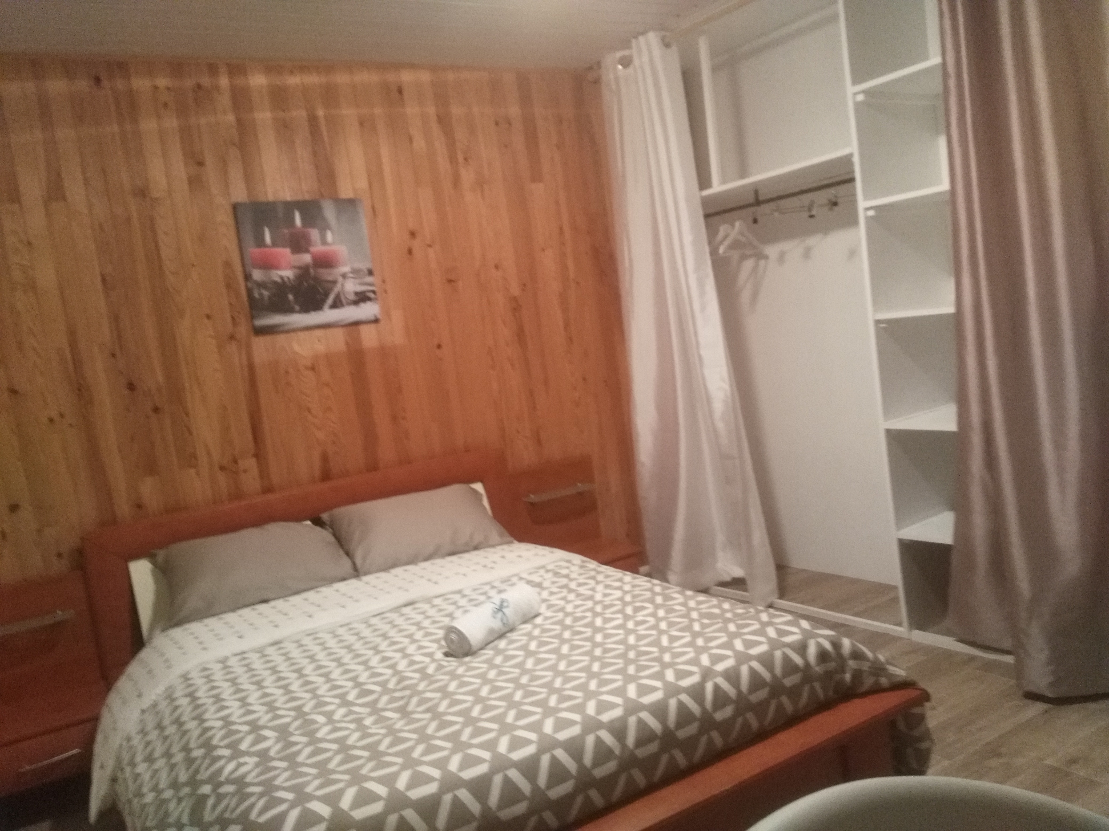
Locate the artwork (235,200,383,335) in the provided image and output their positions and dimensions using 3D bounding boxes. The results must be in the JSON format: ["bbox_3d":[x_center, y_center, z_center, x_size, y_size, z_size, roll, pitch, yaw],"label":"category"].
[{"bbox_3d":[-0.958,-0.588,3.517,0.500,0.500,0.025,-11,6,-32],"label":"artwork"}]

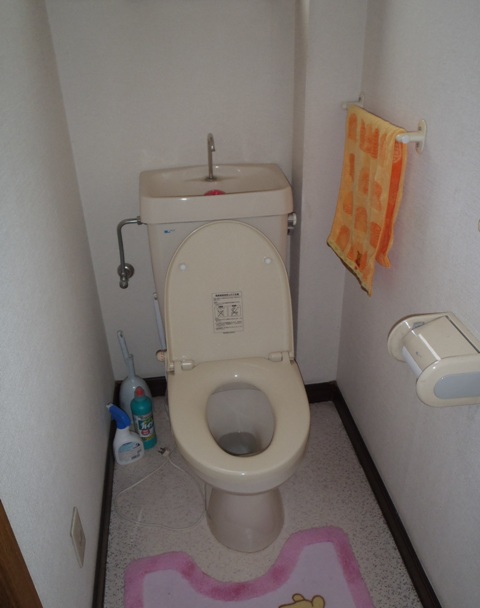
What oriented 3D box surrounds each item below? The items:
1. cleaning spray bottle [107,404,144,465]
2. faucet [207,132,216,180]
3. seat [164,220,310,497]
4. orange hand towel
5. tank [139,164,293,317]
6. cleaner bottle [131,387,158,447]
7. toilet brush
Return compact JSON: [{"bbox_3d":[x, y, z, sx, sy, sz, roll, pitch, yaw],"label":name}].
[{"bbox_3d":[-0.378,0.425,1.725,0.108,0.220,0.058,-17,34,-24],"label":"cleaning spray bottle"},{"bbox_3d":[-0.082,-0.409,1.462,0.026,0.138,0.065,-5,31,-6],"label":"faucet"},{"bbox_3d":[-0.015,0.103,1.308,0.370,0.475,0.520,-5,31,-6],"label":"seat"},{"bbox_3d":[0.302,-0.267,1.305,0.075,0.410,0.360,-5,31,-6],"label":"orange hand towel"},{"bbox_3d":[-0.073,-0.171,1.606,0.420,0.440,0.250,-5,31,-6],"label":"tank"},{"bbox_3d":[-0.328,0.382,1.775,0.072,0.240,0.068,-16,33,-23],"label":"cleaner bottle"},{"bbox_3d":[-0.383,0.261,1.827,0.105,0.400,0.110,-5,31,-6],"label":"toilet brush"}]

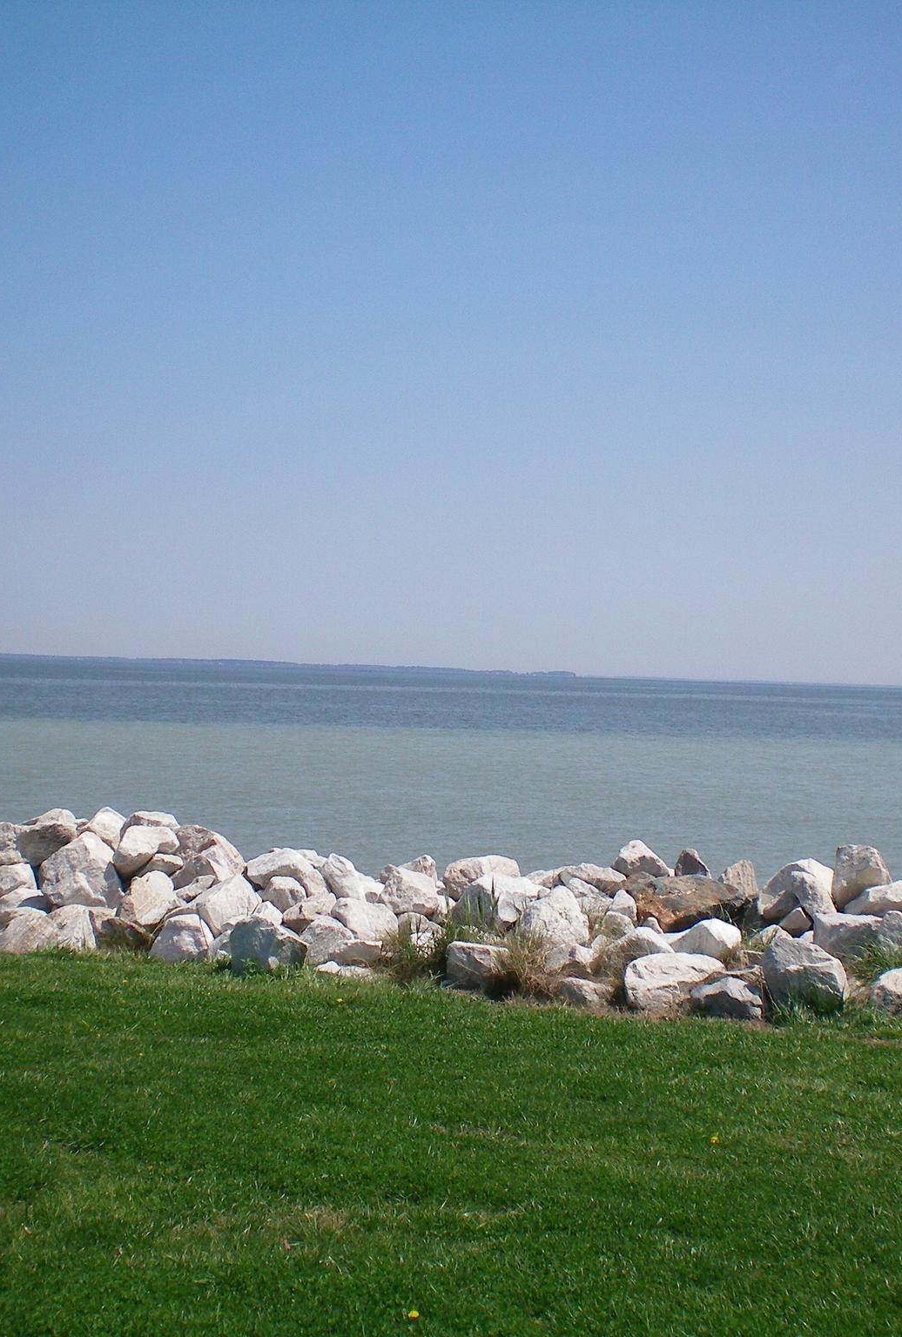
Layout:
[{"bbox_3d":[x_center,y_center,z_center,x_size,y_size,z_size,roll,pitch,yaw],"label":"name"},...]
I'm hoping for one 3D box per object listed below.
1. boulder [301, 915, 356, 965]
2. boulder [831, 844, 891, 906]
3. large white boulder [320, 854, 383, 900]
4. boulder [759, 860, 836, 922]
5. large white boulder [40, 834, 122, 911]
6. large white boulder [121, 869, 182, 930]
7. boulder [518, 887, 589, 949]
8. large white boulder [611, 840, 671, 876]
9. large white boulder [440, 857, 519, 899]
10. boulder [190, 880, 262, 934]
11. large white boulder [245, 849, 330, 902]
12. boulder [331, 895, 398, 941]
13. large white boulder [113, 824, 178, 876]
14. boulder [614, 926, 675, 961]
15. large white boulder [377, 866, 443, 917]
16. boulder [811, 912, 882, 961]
[{"bbox_3d":[-0.638,1.429,10.300,0.298,0.269,0.300,2,0,-3],"label":"boulder"},{"bbox_3d":[2.302,1.170,11.000,0.334,0.357,0.330,2,0,12],"label":"boulder"},{"bbox_3d":[-0.580,1.225,11.400,0.370,0.281,0.340,2,0,-3],"label":"large white boulder"},{"bbox_3d":[2.056,1.317,11.600,0.445,0.352,0.378,2,0,0],"label":"boulder"},{"bbox_3d":[-2.383,1.301,12.610,0.522,0.484,0.450,2,0,-11],"label":"large white boulder"},{"bbox_3d":[-1.865,1.434,12.105,0.368,0.371,0.360,2,0,-9],"label":"large white boulder"},{"bbox_3d":[0.596,1.460,11.400,0.398,0.370,0.338,2,0,0],"label":"boulder"},{"bbox_3d":[1.170,1.187,11.999,0.356,0.259,0.360,2,0,6],"label":"large white boulder"},{"bbox_3d":[0.187,1.320,12.200,0.477,0.295,0.405,2,0,0],"label":"large white boulder"},{"bbox_3d":[-1.249,1.318,10.800,0.396,0.320,0.360,2,0,-6],"label":"boulder"},{"bbox_3d":[-1.036,1.309,12.387,0.530,0.328,0.460,2,0,-5],"label":"large white boulder"},{"bbox_3d":[-0.525,1.533,11.900,0.390,0.288,0.332,2,0,0],"label":"boulder"},{"bbox_3d":[-2.010,1.186,12.867,0.426,0.341,0.380,2,0,-9],"label":"large white boulder"},{"bbox_3d":[0.983,1.406,9.900,0.321,0.209,0.310,2,0,6],"label":"boulder"},{"bbox_3d":[-0.251,1.364,11.978,0.380,0.309,0.380,2,0,-1],"label":"large white boulder"},{"bbox_3d":[2.032,1.381,10.000,0.380,0.275,0.360,2,0,12],"label":"boulder"}]

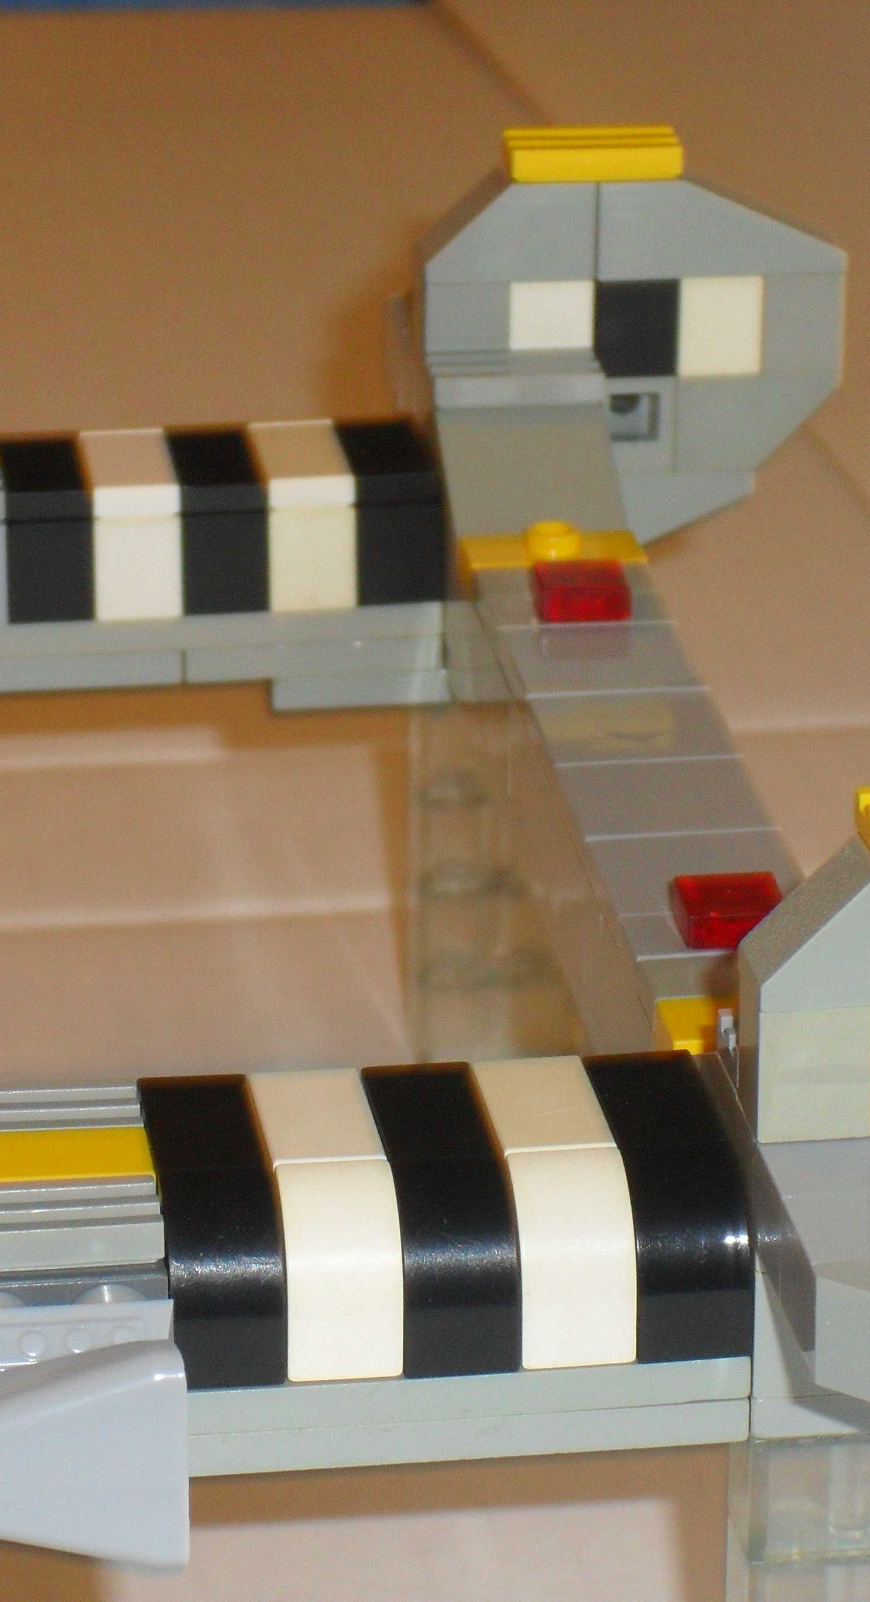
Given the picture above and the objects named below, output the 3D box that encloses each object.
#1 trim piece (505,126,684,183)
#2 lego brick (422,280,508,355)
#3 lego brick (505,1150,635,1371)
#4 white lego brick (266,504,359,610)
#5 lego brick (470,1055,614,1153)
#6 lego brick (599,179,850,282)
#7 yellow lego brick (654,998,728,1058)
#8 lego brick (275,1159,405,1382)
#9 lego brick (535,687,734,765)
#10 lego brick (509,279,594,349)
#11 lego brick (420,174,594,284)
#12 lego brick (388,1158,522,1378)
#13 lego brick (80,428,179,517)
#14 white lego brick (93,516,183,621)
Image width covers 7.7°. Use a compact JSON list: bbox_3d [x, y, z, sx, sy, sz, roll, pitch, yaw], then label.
[{"bbox_3d":[0.014,-0.060,0.600,0.016,0.003,0.008,-2,21,-7],"label":"trim piece"},{"bbox_3d":[0.003,-0.045,0.612,0.008,0.010,0.008,-2,21,-7],"label":"lego brick"},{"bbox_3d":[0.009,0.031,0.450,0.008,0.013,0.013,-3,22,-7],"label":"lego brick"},{"bbox_3d":[-0.012,-0.024,0.598,0.008,0.010,0.008,-3,22,-8],"label":"white lego brick"},{"bbox_3d":[0.008,0.023,0.456,0.008,0.003,0.016,-3,21,-8],"label":"lego brick"},{"bbox_3d":[0.026,-0.055,0.607,0.024,0.010,0.008,-2,22,-8],"label":"lego brick"},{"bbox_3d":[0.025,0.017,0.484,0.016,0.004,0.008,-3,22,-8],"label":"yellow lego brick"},{"bbox_3d":[-0.007,0.032,0.448,0.008,0.013,0.013,-3,22,-7],"label":"lego brick"},{"bbox_3d":[0.017,-0.005,0.541,0.016,0.003,0.016,-3,22,-8],"label":"lego brick"},{"bbox_3d":[0.011,-0.046,0.613,0.008,0.010,0.008,-3,22,-8],"label":"lego brick"},{"bbox_3d":[0.006,-0.054,0.601,0.016,0.010,0.008,-2,21,-7],"label":"lego brick"},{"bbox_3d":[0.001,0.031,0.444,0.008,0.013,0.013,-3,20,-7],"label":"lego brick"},{"bbox_3d":[-0.028,-0.030,0.596,0.008,0.003,0.016,-3,22,-7],"label":"lego brick"},{"bbox_3d":[-0.028,-0.024,0.598,0.008,0.010,0.016,-3,21,-7],"label":"white lego brick"}]

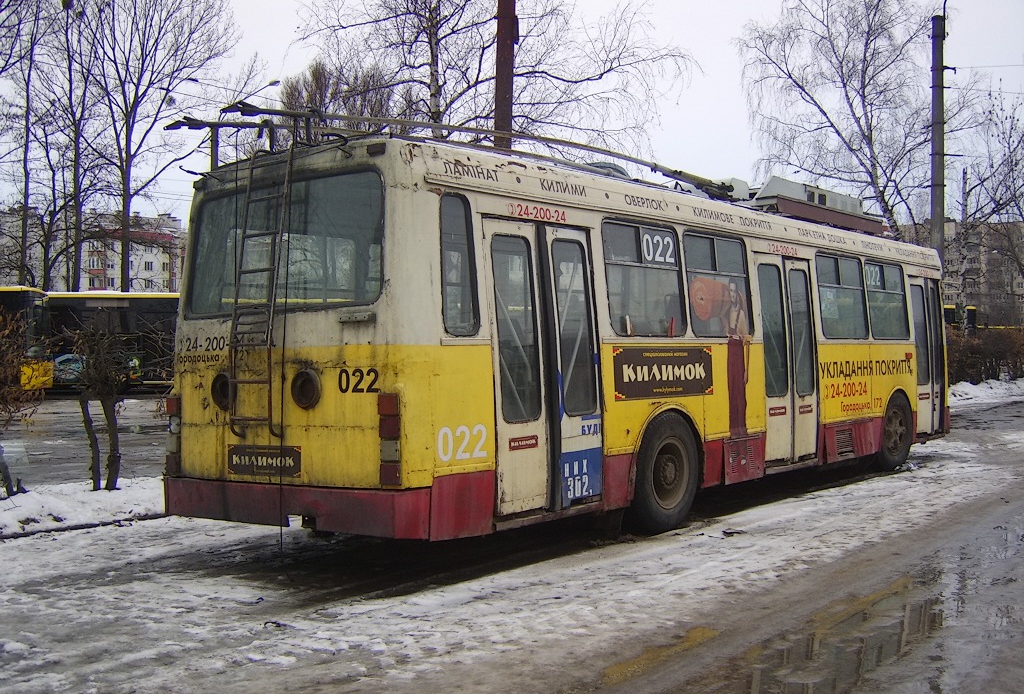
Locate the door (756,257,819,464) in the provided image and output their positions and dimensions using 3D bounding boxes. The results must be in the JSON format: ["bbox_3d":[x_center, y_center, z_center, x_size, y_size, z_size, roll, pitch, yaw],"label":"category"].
[{"bbox_3d":[2.880,0.130,9.550,0.100,2.150,1.200,-3,-2,43],"label":"door"}]

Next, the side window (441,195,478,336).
[{"bbox_3d":[-0.360,-0.550,6.240,0.060,0.950,0.330,-6,-4,43],"label":"side window"}]

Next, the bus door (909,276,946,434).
[{"bbox_3d":[5.700,0.130,12.550,0.100,2.120,1.200,-3,-2,43],"label":"bus door"}]

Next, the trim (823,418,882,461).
[{"bbox_3d":[4.000,1.070,10.750,0.070,0.430,1.650,-2,-2,43],"label":"trim"}]

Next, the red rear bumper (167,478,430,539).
[{"bbox_3d":[-1.600,1.140,6.550,2.450,0.310,0.300,-2,-1,34],"label":"red rear bumper"}]

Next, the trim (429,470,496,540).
[{"bbox_3d":[-0.330,1.070,6.220,0.070,0.430,0.580,-2,-2,43],"label":"trim"}]

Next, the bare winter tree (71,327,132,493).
[{"bbox_3d":[-4.630,0.680,10.350,0.640,1.820,0.600,0,0,-24],"label":"bare winter tree"}]

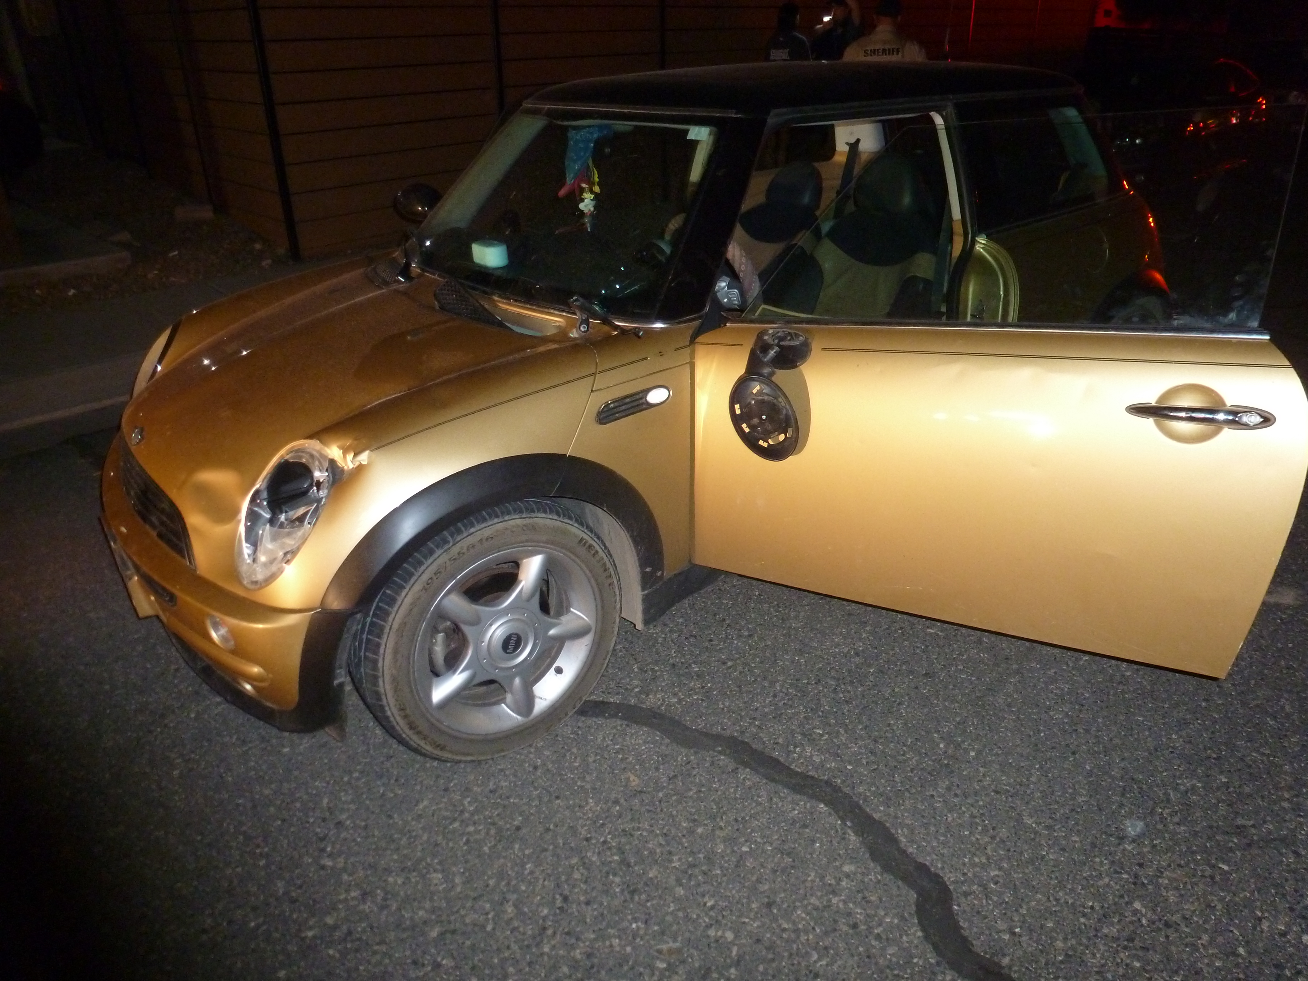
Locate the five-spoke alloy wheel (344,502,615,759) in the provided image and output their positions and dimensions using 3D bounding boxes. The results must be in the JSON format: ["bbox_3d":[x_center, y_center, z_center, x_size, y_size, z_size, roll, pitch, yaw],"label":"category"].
[{"bbox_3d":[-0.363,0.304,2.058,0.613,0.613,0.201,-19,29,-30],"label":"five-spoke alloy wheel"}]

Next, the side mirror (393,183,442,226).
[{"bbox_3d":[-0.842,-1.031,3.259,0.131,0.156,0.201,-19,29,-30],"label":"side mirror"}]

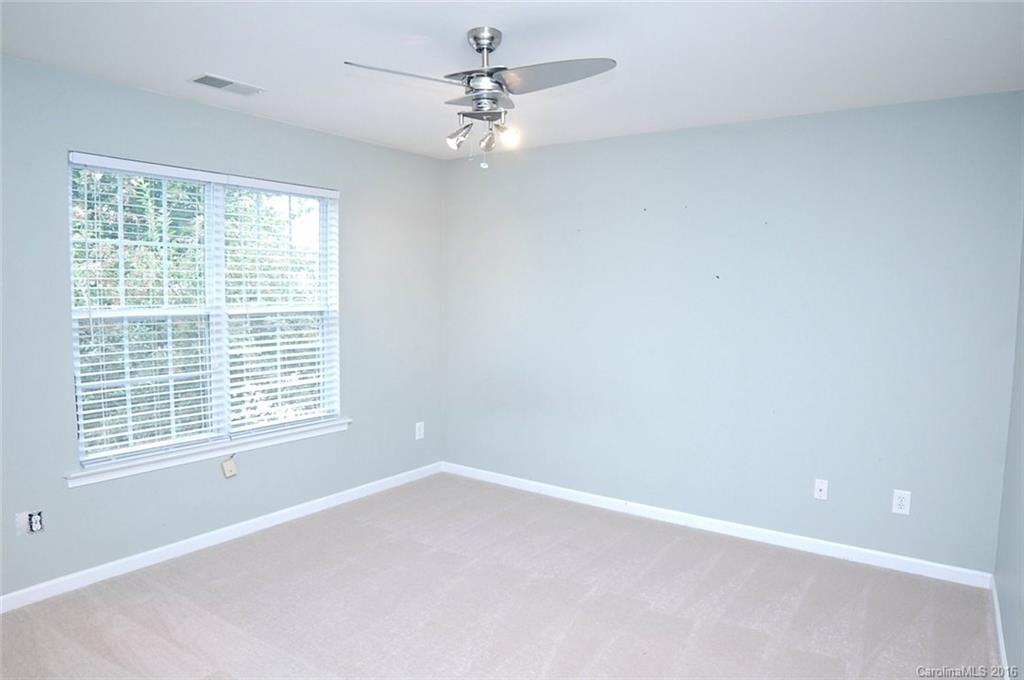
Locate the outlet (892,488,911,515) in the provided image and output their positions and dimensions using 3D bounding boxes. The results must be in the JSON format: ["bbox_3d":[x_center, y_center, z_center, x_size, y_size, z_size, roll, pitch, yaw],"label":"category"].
[{"bbox_3d":[2.063,0.860,3.156,0.077,0.122,0.008,4,6,30],"label":"outlet"}]

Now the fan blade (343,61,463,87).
[{"bbox_3d":[-0.372,-0.935,2.101,0.410,0.012,0.148,-1,25,-26],"label":"fan blade"}]

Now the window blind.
[{"bbox_3d":[-1.598,-0.181,3.376,0.060,1.470,1.440,5,7,40],"label":"window blind"}]

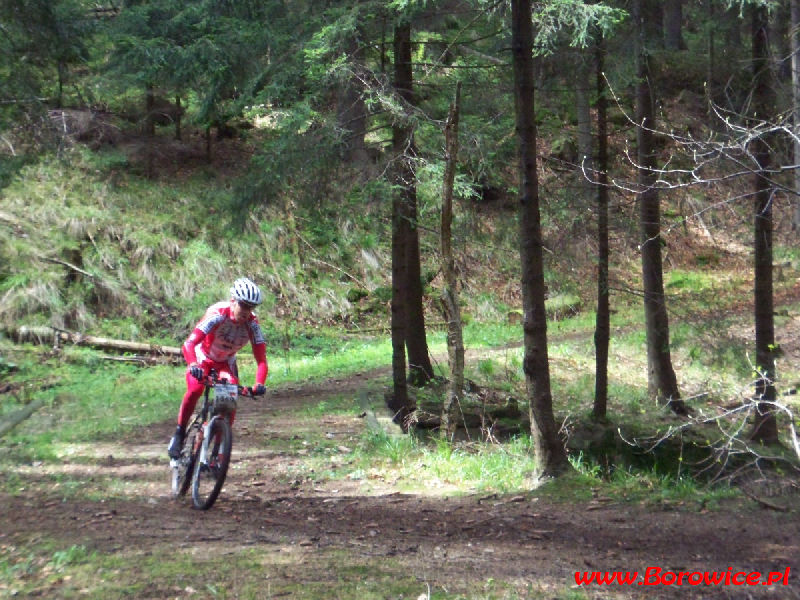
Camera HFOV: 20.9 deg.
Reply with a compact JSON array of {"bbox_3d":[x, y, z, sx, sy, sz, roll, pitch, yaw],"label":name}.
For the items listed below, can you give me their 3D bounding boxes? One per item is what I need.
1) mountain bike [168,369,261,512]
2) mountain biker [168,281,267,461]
[{"bbox_3d":[-1.471,1.028,16.300,0.610,1.000,1.740,12,-3,-15],"label":"mountain bike"},{"bbox_3d":[-1.381,0.504,16.350,0.620,1.360,0.900,8,-2,-16],"label":"mountain biker"}]

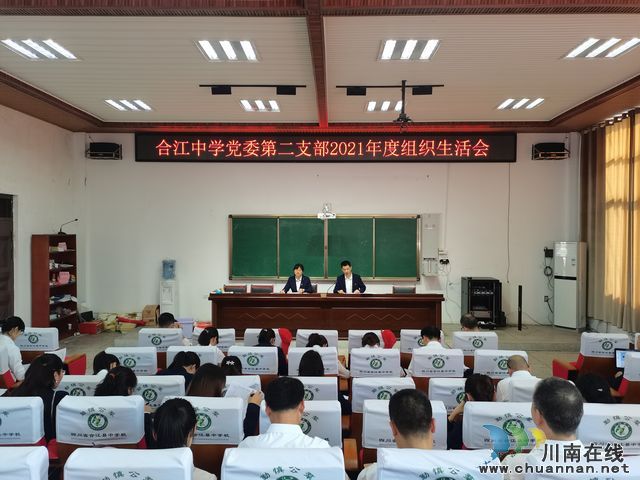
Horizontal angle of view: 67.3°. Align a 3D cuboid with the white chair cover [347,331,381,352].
[{"bbox_3d":[0.470,1.046,4.908,0.390,0.240,0.120,0,1,1],"label":"white chair cover"}]

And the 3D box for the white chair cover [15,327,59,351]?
[{"bbox_3d":[-2.962,1.039,4.996,0.440,0.240,0.120,0,1,1],"label":"white chair cover"}]

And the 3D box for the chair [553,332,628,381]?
[{"bbox_3d":[3.000,1.484,5.361,0.600,0.970,0.620,0,1,2],"label":"chair"}]

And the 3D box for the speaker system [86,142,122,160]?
[{"bbox_3d":[-4.281,-1.758,9.550,0.660,0.310,0.320,0,1,1],"label":"speaker system"}]

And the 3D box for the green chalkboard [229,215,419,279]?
[{"bbox_3d":[0.115,0.168,9.984,3.980,1.350,0.100,0,1,2],"label":"green chalkboard"}]

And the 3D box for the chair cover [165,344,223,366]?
[{"bbox_3d":[-1.212,1.149,4.607,0.465,0.240,0.130,0,1,2],"label":"chair cover"}]

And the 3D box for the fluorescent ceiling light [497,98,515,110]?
[{"bbox_3d":[3.020,-2.204,7.788,0.120,0.060,0.570,0,1,2],"label":"fluorescent ceiling light"}]

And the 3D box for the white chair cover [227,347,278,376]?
[{"bbox_3d":[-0.625,1.149,4.590,0.465,0.240,0.130,0,1,2],"label":"white chair cover"}]

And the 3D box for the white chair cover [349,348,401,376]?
[{"bbox_3d":[0.507,1.142,4.444,0.470,0.240,0.140,0,1,2],"label":"white chair cover"}]

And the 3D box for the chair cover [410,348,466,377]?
[{"bbox_3d":[1.020,1.063,4.154,0.440,0.245,0.120,0,1,1],"label":"chair cover"}]

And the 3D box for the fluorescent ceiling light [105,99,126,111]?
[{"bbox_3d":[-3.347,-2.212,7.899,0.110,0.050,0.600,0,1,1],"label":"fluorescent ceiling light"}]

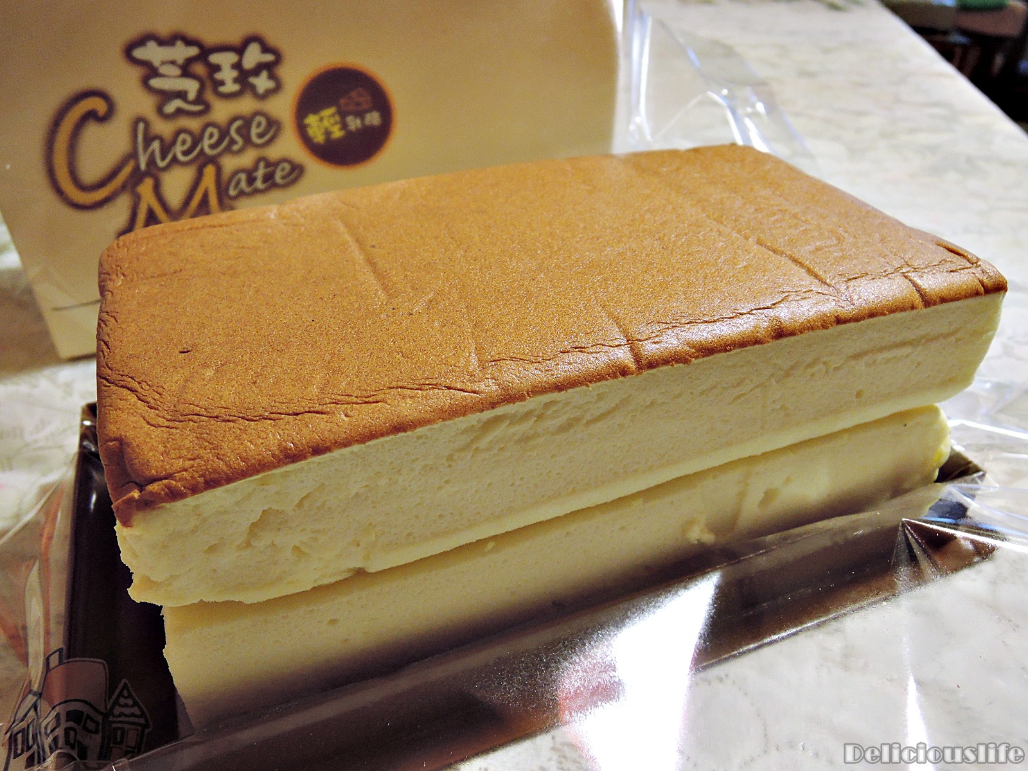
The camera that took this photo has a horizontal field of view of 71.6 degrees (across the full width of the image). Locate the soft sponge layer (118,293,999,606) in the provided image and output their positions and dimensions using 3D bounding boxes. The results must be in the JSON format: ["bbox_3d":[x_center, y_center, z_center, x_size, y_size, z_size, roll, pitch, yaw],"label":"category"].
[{"bbox_3d":[0.008,-0.016,0.178,0.184,0.032,0.091,-14,41,-17],"label":"soft sponge layer"}]

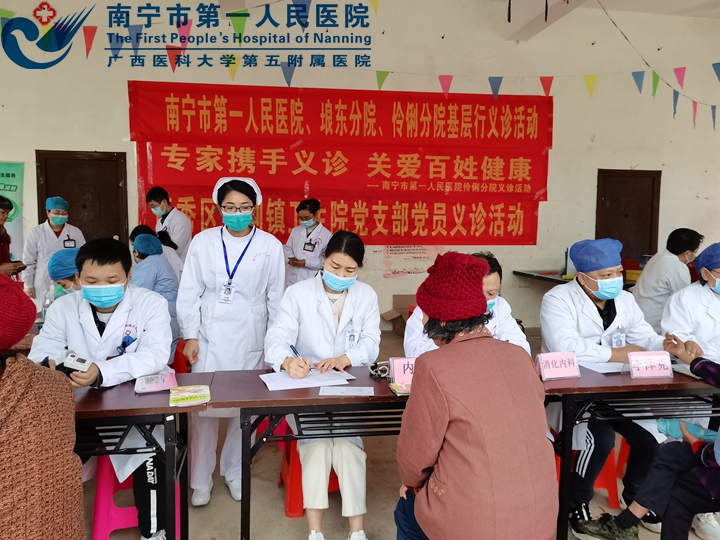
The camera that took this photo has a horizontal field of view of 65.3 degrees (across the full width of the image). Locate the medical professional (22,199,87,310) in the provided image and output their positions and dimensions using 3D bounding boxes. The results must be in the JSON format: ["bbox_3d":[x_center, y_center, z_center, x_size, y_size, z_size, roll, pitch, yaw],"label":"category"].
[{"bbox_3d":[-2.722,0.146,5.020,0.520,1.594,0.320,-1,5,-14],"label":"medical professional"}]

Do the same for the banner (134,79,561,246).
[{"bbox_3d":[-0.112,-1.300,7.146,5.372,1.983,0.030,0,5,-8],"label":"banner"}]

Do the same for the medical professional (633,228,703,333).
[{"bbox_3d":[2.208,0.382,3.980,0.700,1.348,0.500,-3,6,-37],"label":"medical professional"}]

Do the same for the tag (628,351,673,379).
[{"bbox_3d":[1.236,0.403,2.416,0.180,0.105,0.068,0,5,-9],"label":"tag"}]

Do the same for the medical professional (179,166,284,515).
[{"bbox_3d":[-0.636,0.340,2.780,0.510,1.589,0.300,1,5,3],"label":"medical professional"}]

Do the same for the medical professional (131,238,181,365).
[{"bbox_3d":[-1.693,0.377,4.345,0.700,1.300,0.500,3,5,25],"label":"medical professional"}]

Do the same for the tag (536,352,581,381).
[{"bbox_3d":[0.818,0.391,2.327,0.175,0.100,0.070,-1,5,-18],"label":"tag"}]

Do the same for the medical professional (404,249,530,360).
[{"bbox_3d":[0.485,0.552,2.572,0.580,1.270,0.720,0,5,0],"label":"medical professional"}]

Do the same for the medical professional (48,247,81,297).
[{"bbox_3d":[-1.804,0.476,3.671,0.700,1.210,0.500,-4,6,-42],"label":"medical professional"}]

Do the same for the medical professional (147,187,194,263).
[{"bbox_3d":[-1.685,0.105,5.020,0.470,1.687,0.340,4,6,37],"label":"medical professional"}]

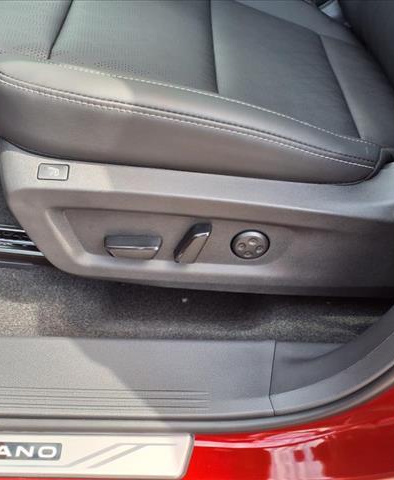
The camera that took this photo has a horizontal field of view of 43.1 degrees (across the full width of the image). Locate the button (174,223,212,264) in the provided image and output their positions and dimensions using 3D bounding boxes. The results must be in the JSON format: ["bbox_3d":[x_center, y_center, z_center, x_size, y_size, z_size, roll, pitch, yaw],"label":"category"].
[{"bbox_3d":[-0.005,0.004,0.593,0.021,0.049,0.022,22,38,-20],"label":"button"}]

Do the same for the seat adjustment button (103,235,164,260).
[{"bbox_3d":[-0.075,0.009,0.596,0.066,0.019,0.022,1,42,-2],"label":"seat adjustment button"}]

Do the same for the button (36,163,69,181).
[{"bbox_3d":[-0.150,-0.071,0.521,0.033,0.018,0.006,1,22,-2],"label":"button"}]

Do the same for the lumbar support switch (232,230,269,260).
[{"bbox_3d":[0.065,0.005,0.605,0.044,0.044,0.010,1,42,-2],"label":"lumbar support switch"}]

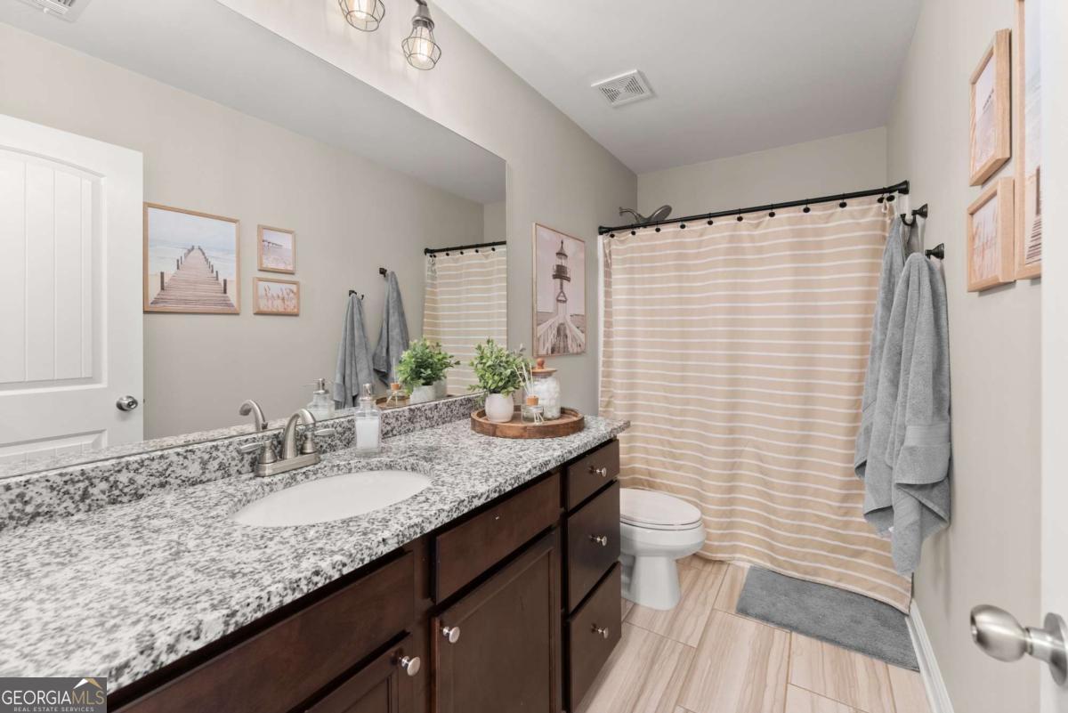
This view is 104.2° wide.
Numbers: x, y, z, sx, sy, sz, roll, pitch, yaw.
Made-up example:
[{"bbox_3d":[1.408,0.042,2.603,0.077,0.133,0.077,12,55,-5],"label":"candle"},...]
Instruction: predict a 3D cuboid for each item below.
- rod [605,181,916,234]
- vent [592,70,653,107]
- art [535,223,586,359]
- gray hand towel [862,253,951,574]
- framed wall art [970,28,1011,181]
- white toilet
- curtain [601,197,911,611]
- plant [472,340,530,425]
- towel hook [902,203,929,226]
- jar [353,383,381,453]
[{"bbox_3d":[1.054,-0.785,2.297,1.510,0.060,0.060,2,4,34],"label":"rod"},{"bbox_3d":[0.453,-1.342,2.098,0.240,0.025,0.260,2,4,34],"label":"vent"},{"bbox_3d":[0.158,-0.356,2.360,0.024,0.677,0.561,1,2,33],"label":"art"},{"bbox_3d":[1.227,0.169,1.374,0.182,1.010,0.242,1,2,33],"label":"gray hand towel"},{"bbox_3d":[1.026,-0.546,0.939,0.022,0.260,0.185,2,4,34],"label":"framed wall art"},{"bbox_3d":[0.459,0.761,2.142,0.757,0.757,0.424,1,2,33],"label":"white toilet"},{"bbox_3d":[1.071,0.164,2.311,1.505,1.858,0.162,1,2,33],"label":"curtain"},{"bbox_3d":[-0.133,0.097,1.655,0.207,0.303,0.207,0,2,0],"label":"plant"},{"bbox_3d":[1.437,-0.538,1.569,0.079,0.076,0.091,1,2,33],"label":"towel hook"},{"bbox_3d":[-0.495,0.183,1.240,0.075,0.200,0.085,-2,4,-32],"label":"jar"}]

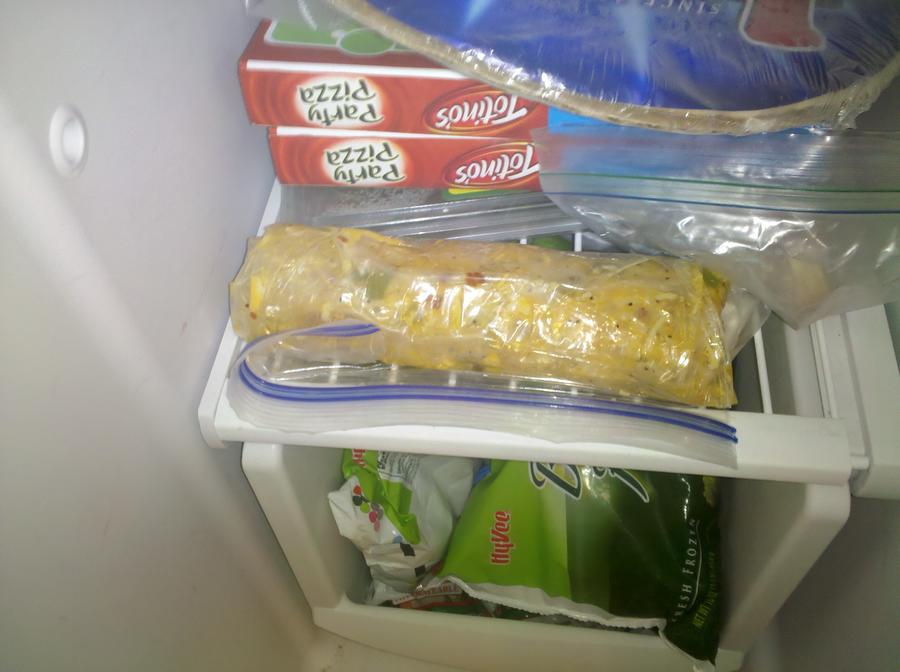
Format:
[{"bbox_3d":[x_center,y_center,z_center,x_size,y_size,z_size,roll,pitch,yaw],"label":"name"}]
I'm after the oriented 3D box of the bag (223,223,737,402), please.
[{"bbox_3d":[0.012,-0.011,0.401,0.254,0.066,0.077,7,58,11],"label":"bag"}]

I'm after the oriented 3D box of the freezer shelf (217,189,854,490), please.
[{"bbox_3d":[0.055,-0.106,0.515,0.335,0.030,0.400,3,57,8],"label":"freezer shelf"}]

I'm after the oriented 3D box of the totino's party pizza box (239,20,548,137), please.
[{"bbox_3d":[0.025,-0.216,0.497,0.247,0.037,0.247,3,48,5],"label":"totino's party pizza box"}]

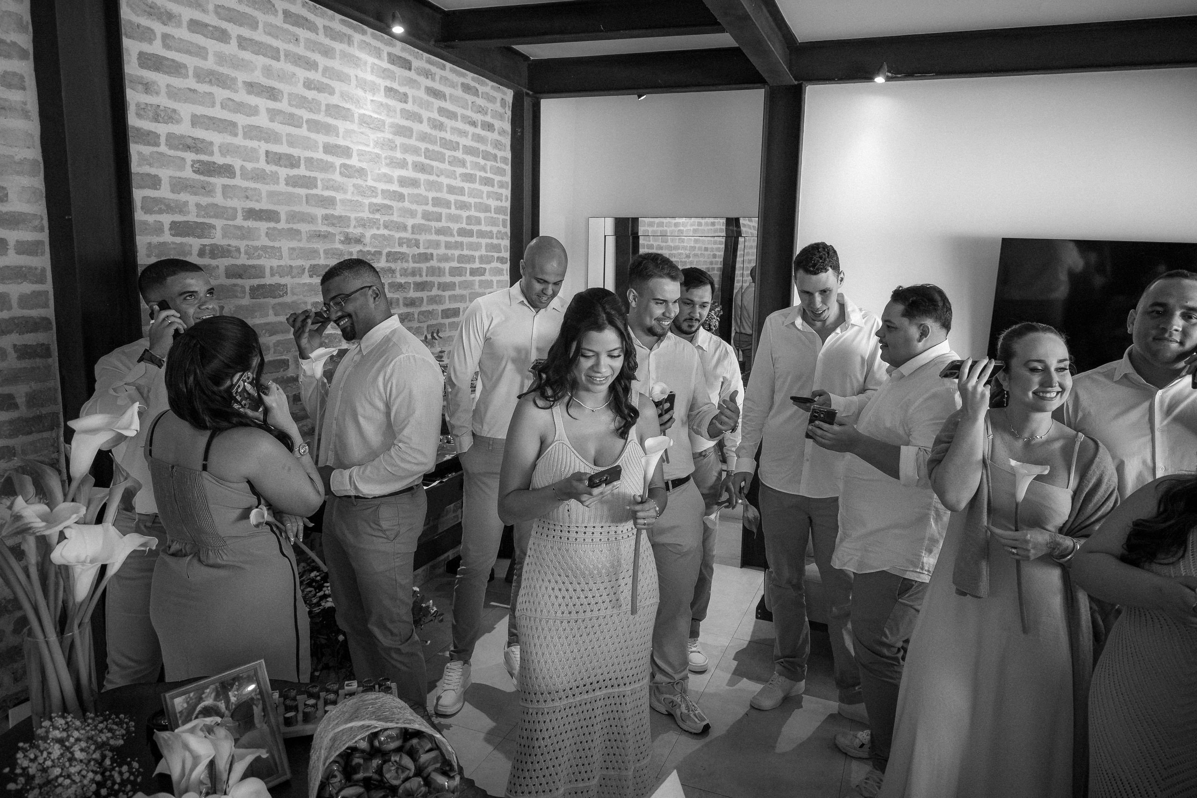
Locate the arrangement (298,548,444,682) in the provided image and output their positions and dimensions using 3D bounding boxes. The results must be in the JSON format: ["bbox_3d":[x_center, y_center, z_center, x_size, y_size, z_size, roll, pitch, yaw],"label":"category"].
[{"bbox_3d":[-0.973,0.911,3.418,0.380,0.410,0.570,6,10,21],"label":"arrangement"}]

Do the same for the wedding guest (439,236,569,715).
[{"bbox_3d":[-0.320,0.284,3.081,0.550,1.800,0.450,1,10,-7],"label":"wedding guest"}]

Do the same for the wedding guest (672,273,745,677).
[{"bbox_3d":[0.410,0.303,3.415,0.500,1.700,0.380,3,10,6],"label":"wedding guest"}]

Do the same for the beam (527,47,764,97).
[{"bbox_3d":[0.259,-1.811,4.426,1.315,0.210,0.130,6,10,21],"label":"beam"}]

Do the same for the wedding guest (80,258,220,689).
[{"bbox_3d":[-1.225,0.438,2.351,0.520,1.680,0.450,-5,12,-36],"label":"wedding guest"}]

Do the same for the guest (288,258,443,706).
[{"bbox_3d":[-0.773,0.391,2.655,0.520,1.700,0.490,-5,12,-34],"label":"guest"}]

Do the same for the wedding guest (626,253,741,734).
[{"bbox_3d":[0.238,0.354,2.928,0.530,1.750,0.470,-1,10,-17],"label":"wedding guest"}]

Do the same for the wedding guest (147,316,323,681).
[{"bbox_3d":[-0.879,0.574,1.997,0.450,1.550,0.400,4,10,14],"label":"wedding guest"}]

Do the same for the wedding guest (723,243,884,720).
[{"bbox_3d":[0.790,0.313,3.070,0.560,1.820,0.450,4,10,11],"label":"wedding guest"}]

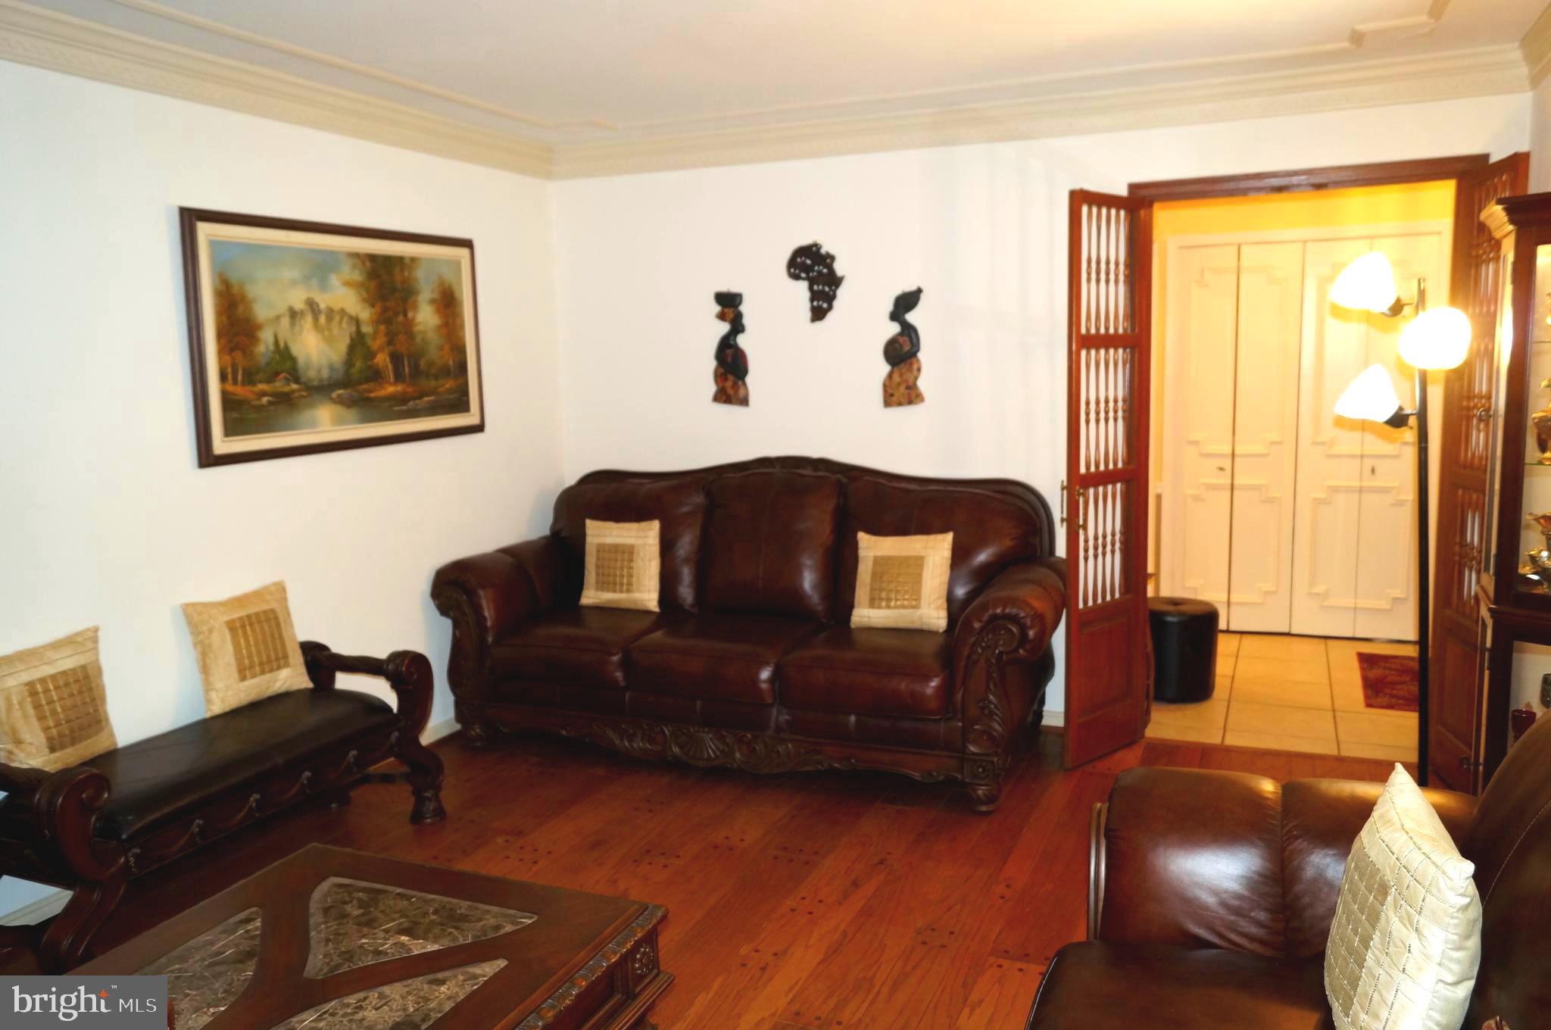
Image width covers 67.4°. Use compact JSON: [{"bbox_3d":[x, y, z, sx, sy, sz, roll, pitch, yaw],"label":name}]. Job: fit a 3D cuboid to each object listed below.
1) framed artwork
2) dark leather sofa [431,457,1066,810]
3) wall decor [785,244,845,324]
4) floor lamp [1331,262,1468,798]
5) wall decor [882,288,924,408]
[{"bbox_3d":[-1.529,-0.643,4.231,0.045,0.789,1.370,2,9,24],"label":"framed artwork"},{"bbox_3d":[-0.085,0.356,4.572,2.390,1.095,0.990,2,9,24],"label":"dark leather sofa"},{"bbox_3d":[0.162,-0.970,4.844,0.262,0.322,0.025,2,9,24],"label":"wall decor"},{"bbox_3d":[1.752,0.151,3.276,0.400,1.770,0.360,2,9,24],"label":"floor lamp"},{"bbox_3d":[0.518,-0.674,4.725,0.180,0.487,0.035,2,9,24],"label":"wall decor"}]

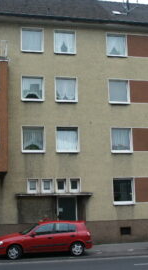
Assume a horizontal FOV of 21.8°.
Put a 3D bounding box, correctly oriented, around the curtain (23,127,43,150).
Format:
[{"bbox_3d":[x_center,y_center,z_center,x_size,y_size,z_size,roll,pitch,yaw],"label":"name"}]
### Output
[{"bbox_3d":[-2.155,0.177,20.140,1.045,1.237,0.100,1,-10,-12],"label":"curtain"}]

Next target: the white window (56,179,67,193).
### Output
[{"bbox_3d":[-0.622,2.583,19.431,0.564,0.706,0.160,1,-10,-13],"label":"white window"}]

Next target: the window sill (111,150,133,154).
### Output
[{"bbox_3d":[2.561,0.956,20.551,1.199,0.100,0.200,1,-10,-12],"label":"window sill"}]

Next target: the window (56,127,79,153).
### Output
[{"bbox_3d":[-0.314,0.275,19.990,1.212,1.377,0.160,1,-10,-12],"label":"window"}]

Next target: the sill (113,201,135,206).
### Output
[{"bbox_3d":[2.635,3.605,20.364,1.205,0.181,0.200,1,-10,-12],"label":"sill"}]

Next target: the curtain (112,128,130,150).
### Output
[{"bbox_3d":[2.571,0.261,20.777,1.002,1.158,0.100,1,-10,-12],"label":"curtain"}]

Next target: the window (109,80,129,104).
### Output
[{"bbox_3d":[2.486,-2.329,21.069,1.176,1.353,0.160,1,-10,-12],"label":"window"}]

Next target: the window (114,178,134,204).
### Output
[{"bbox_3d":[2.711,3.022,20.868,1.218,1.407,0.150,1,-10,-12],"label":"window"}]

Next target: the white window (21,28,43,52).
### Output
[{"bbox_3d":[-2.212,-5.058,20.548,1.191,1.374,0.170,1,-10,-12],"label":"white window"}]

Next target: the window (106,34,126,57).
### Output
[{"bbox_3d":[2.499,-5.167,22.272,1.218,1.364,0.150,1,-10,-12],"label":"window"}]

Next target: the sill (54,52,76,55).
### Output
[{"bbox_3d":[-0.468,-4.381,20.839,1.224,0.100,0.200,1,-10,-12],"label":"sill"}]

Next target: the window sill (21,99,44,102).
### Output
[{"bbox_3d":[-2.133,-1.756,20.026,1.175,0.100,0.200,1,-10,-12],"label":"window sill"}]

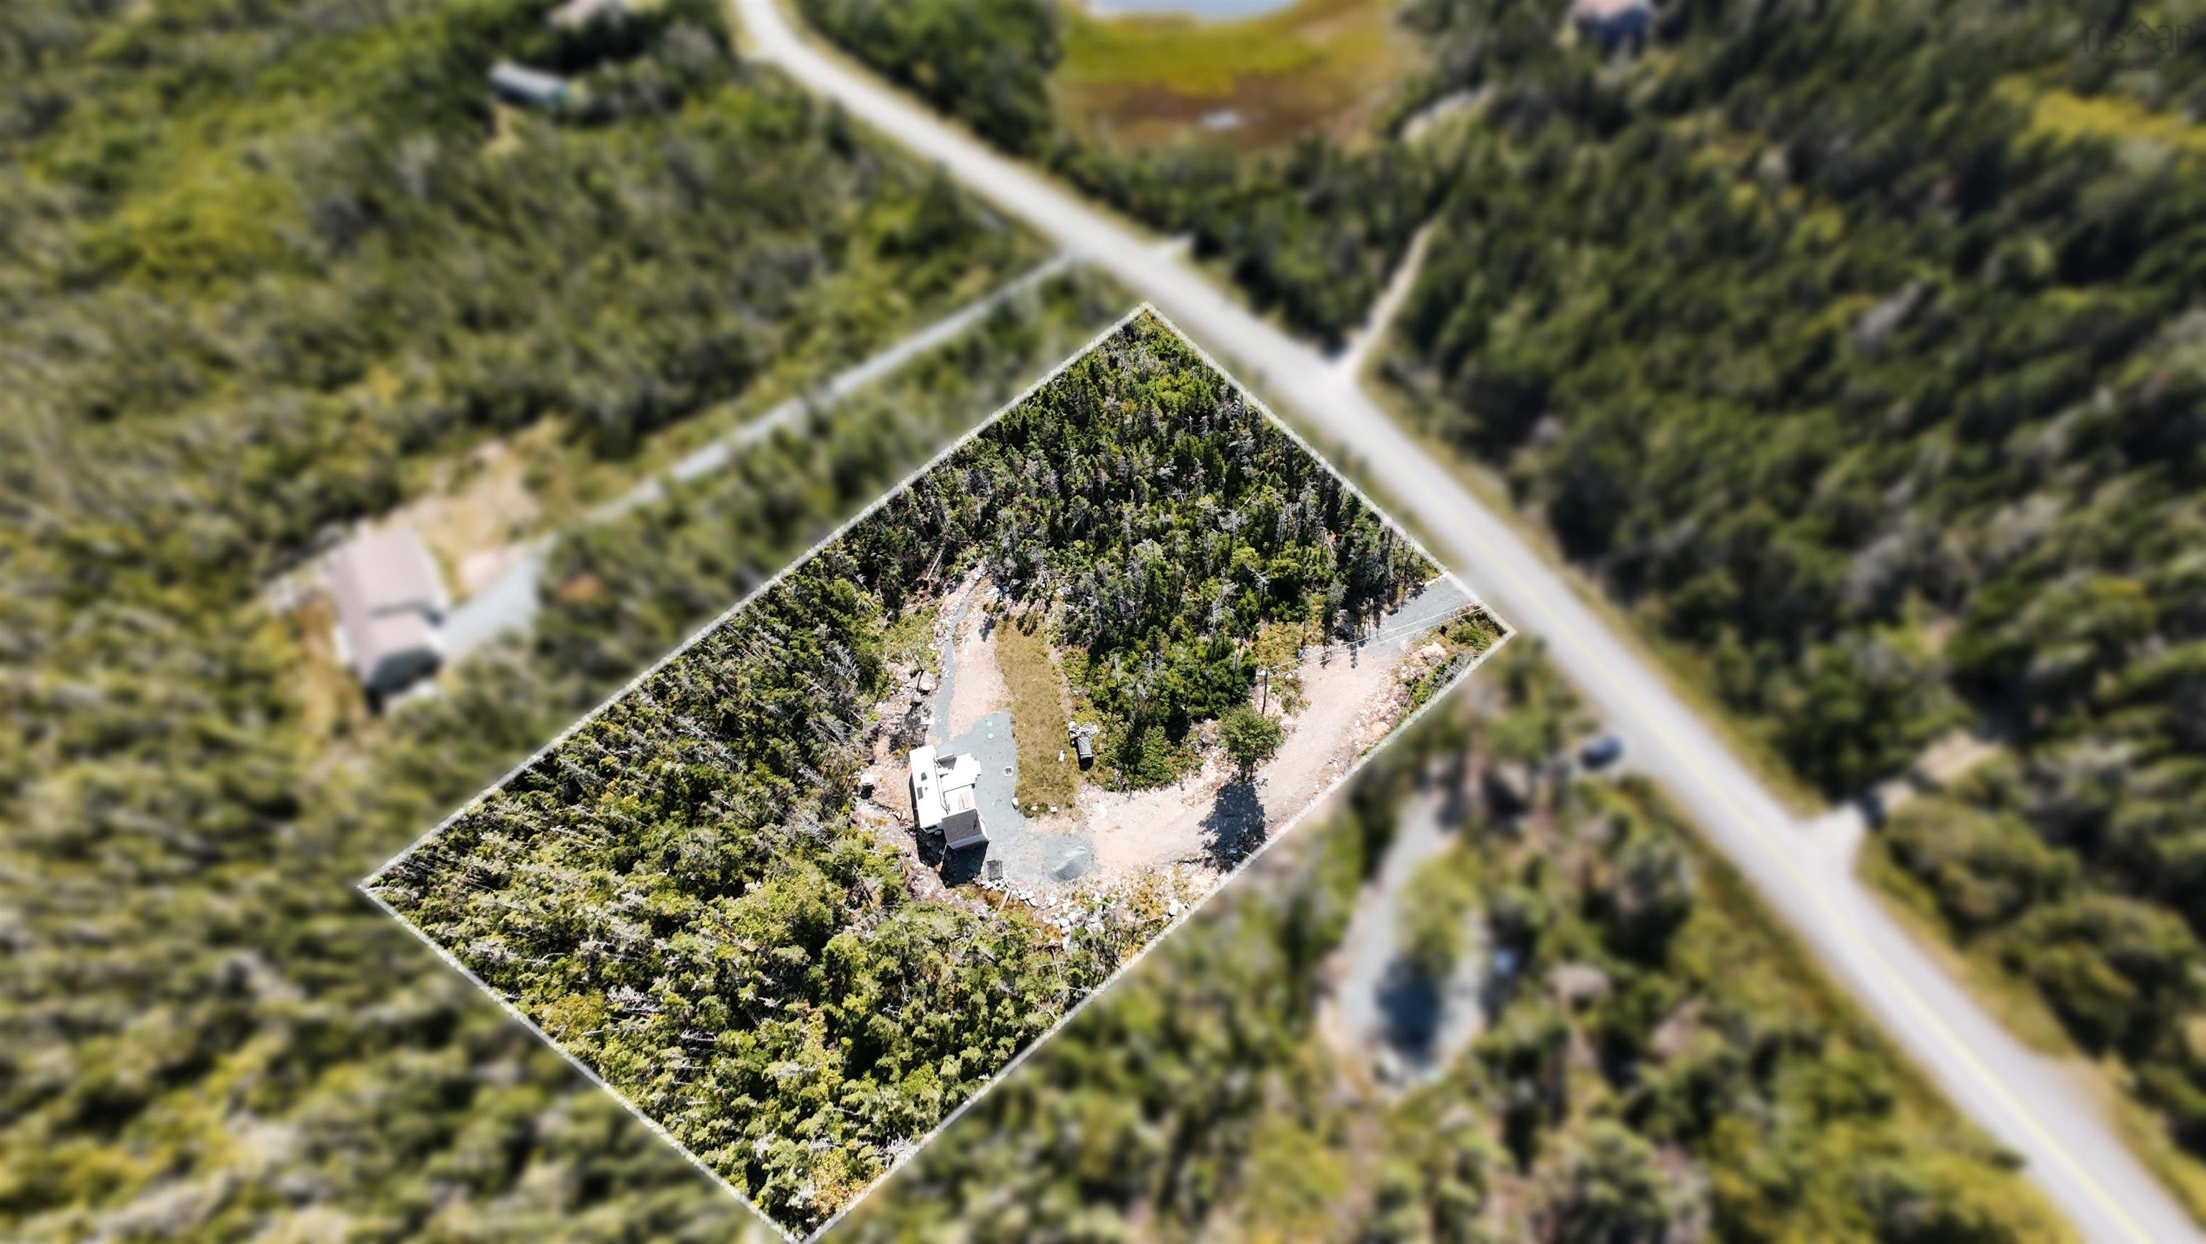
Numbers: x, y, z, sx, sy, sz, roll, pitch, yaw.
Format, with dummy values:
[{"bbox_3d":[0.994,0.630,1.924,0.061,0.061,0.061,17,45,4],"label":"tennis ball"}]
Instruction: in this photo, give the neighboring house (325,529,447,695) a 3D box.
[{"bbox_3d":[-87.200,-2.130,85.050,9.200,5.600,19.500,-33,65,-18],"label":"neighboring house"}]

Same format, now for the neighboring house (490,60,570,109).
[{"bbox_3d":[-126.500,-118.810,154.530,17.500,4.300,5.800,20,62,11],"label":"neighboring house"}]

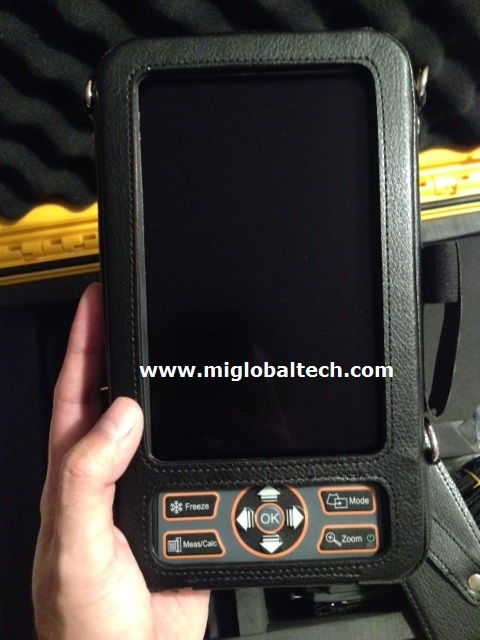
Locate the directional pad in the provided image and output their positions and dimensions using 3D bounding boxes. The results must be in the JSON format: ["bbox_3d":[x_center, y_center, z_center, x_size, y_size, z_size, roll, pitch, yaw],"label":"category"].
[{"bbox_3d":[0.012,0.083,0.252,0.032,0.004,0.032,-2,90,0],"label":"directional pad"}]

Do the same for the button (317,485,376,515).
[{"bbox_3d":[0.044,0.075,0.252,0.024,0.004,0.012,-2,90,0],"label":"button"}]

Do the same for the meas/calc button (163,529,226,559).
[{"bbox_3d":[-0.019,0.093,0.252,0.025,0.004,0.011,-2,90,0],"label":"meas/calc button"}]

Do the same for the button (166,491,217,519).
[{"bbox_3d":[-0.020,0.077,0.252,0.023,0.004,0.011,-2,90,0],"label":"button"}]

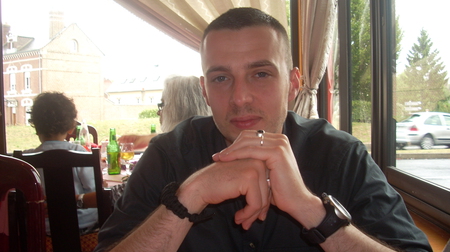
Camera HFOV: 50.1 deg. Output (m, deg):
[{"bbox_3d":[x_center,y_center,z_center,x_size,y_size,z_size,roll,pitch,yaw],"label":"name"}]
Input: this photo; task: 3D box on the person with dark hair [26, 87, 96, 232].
[{"bbox_3d":[-0.800,0.420,2.500,0.480,1.200,0.720,-1,1,-3],"label":"person with dark hair"}]

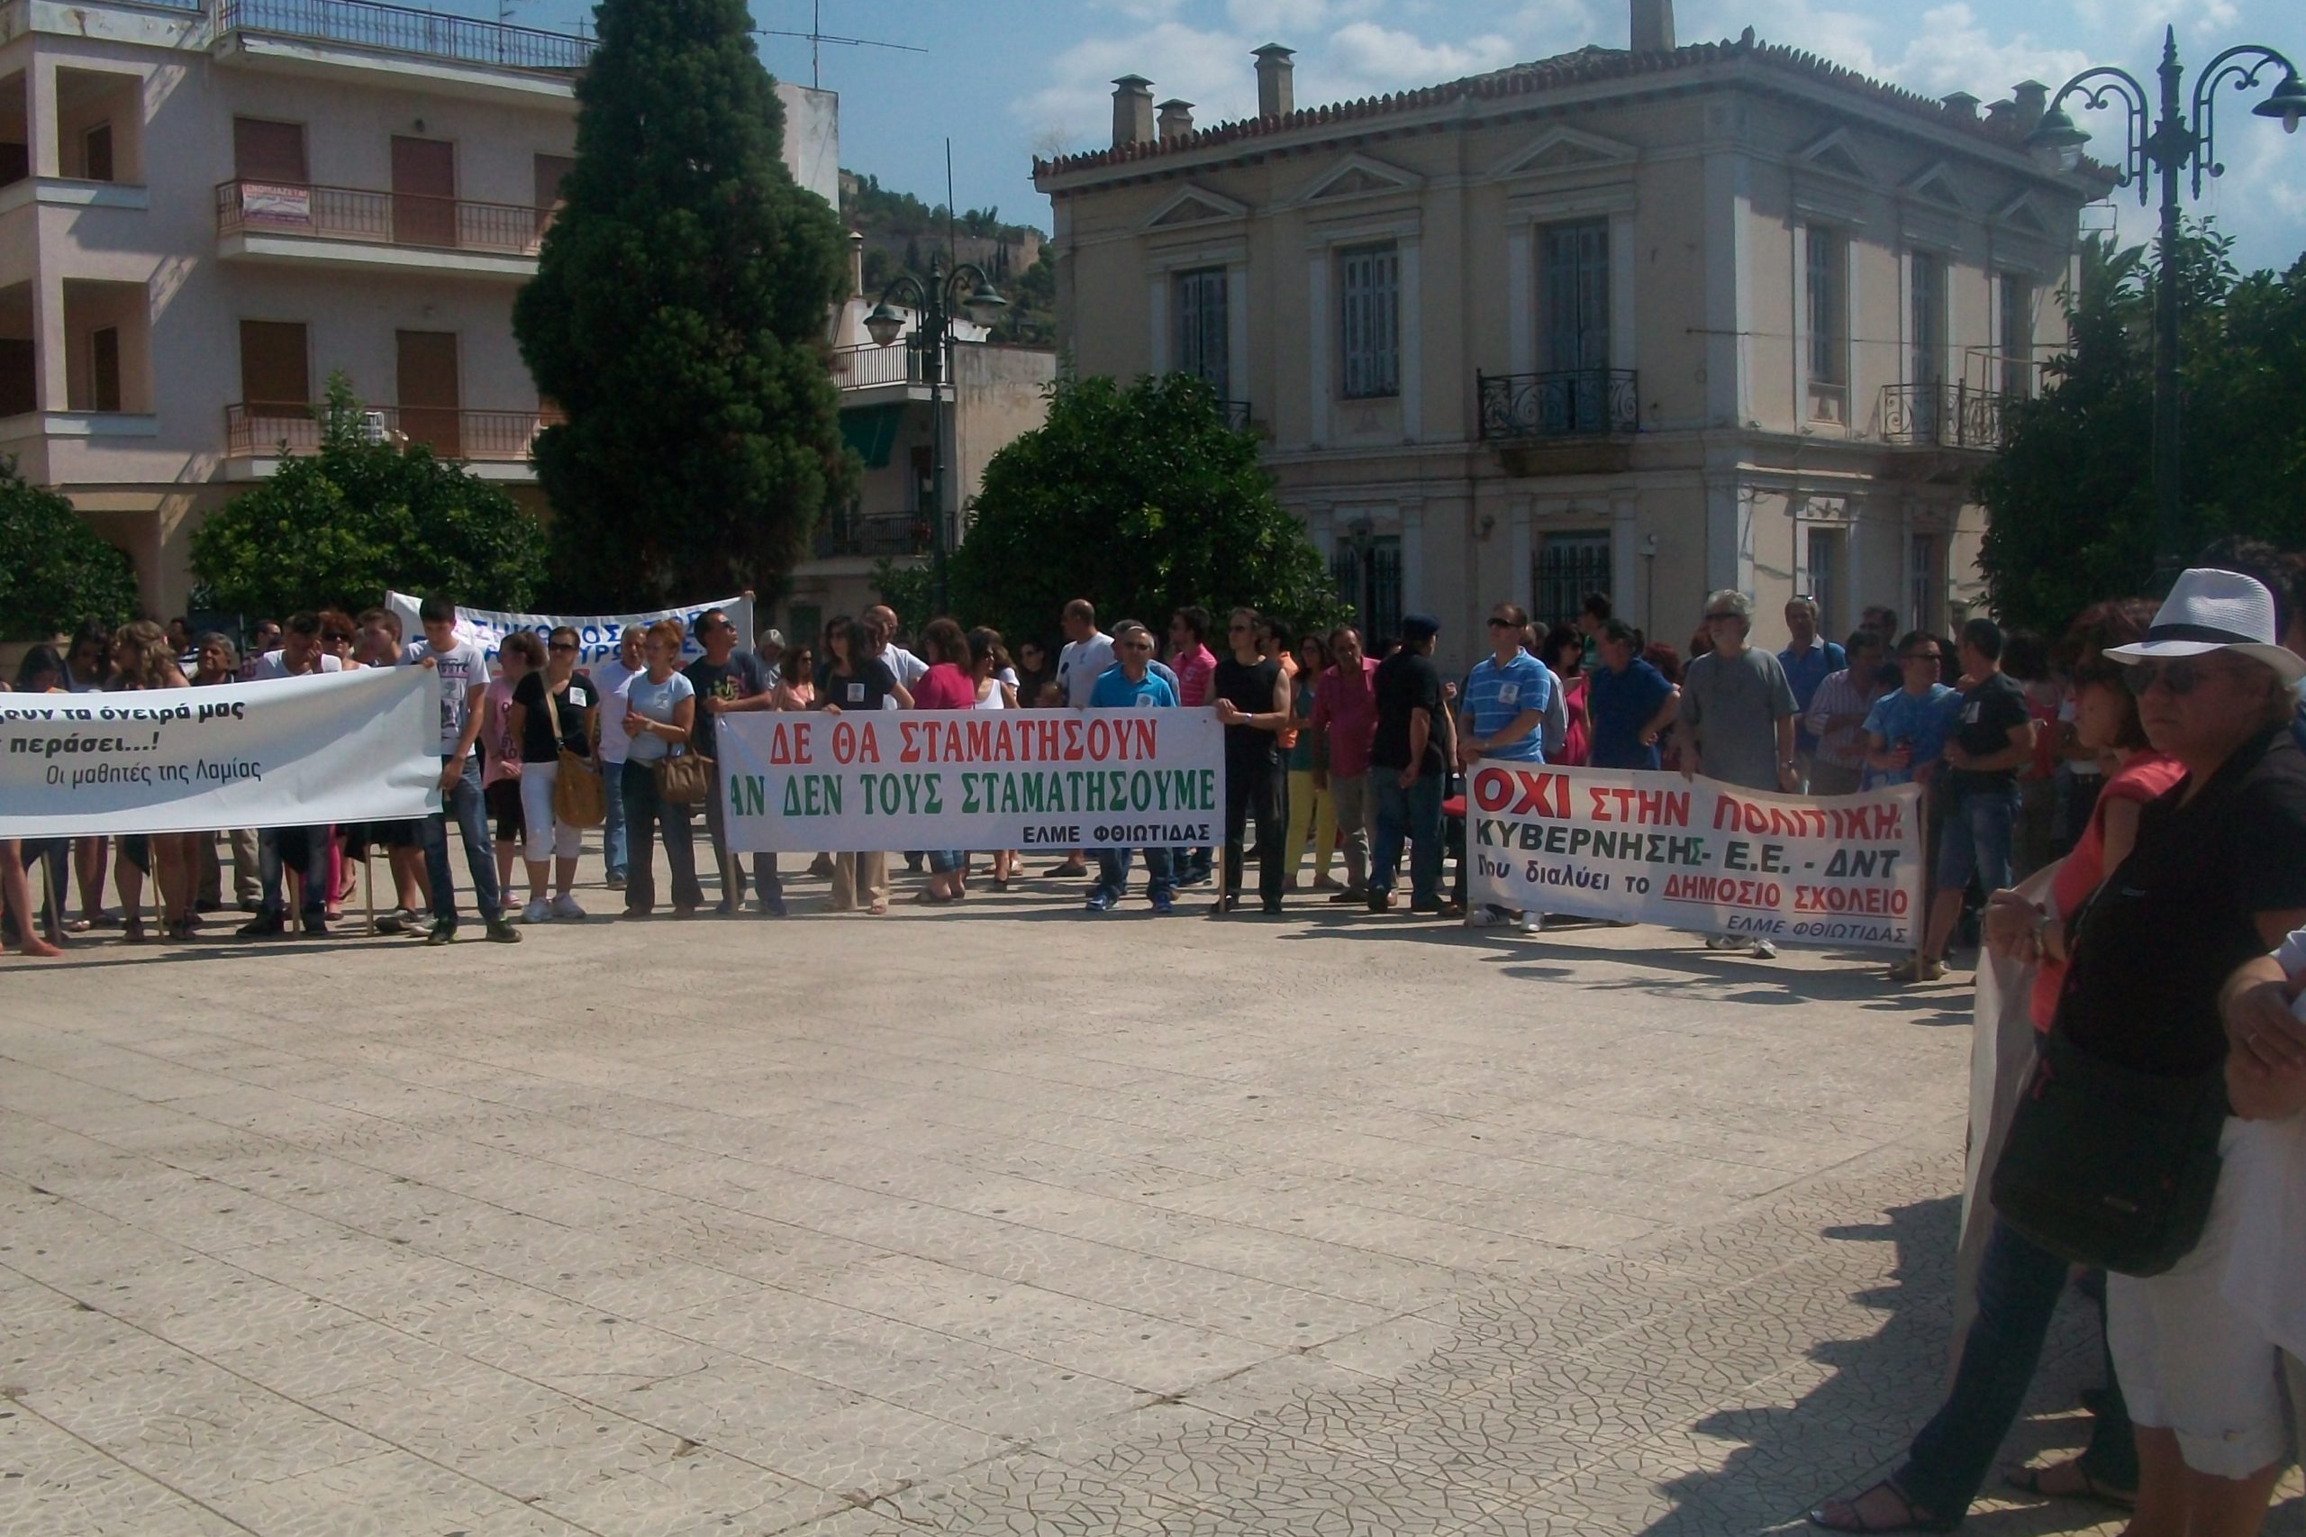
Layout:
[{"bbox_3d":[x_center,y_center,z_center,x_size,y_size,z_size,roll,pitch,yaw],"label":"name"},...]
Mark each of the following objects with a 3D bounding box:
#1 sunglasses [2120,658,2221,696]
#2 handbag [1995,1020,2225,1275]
[{"bbox_3d":[1.650,-0.144,3.599,0.150,0.052,0.145,-3,5,-25],"label":"sunglasses"},{"bbox_3d":[1.471,0.586,3.500,0.275,0.325,0.125,20,18,41],"label":"handbag"}]

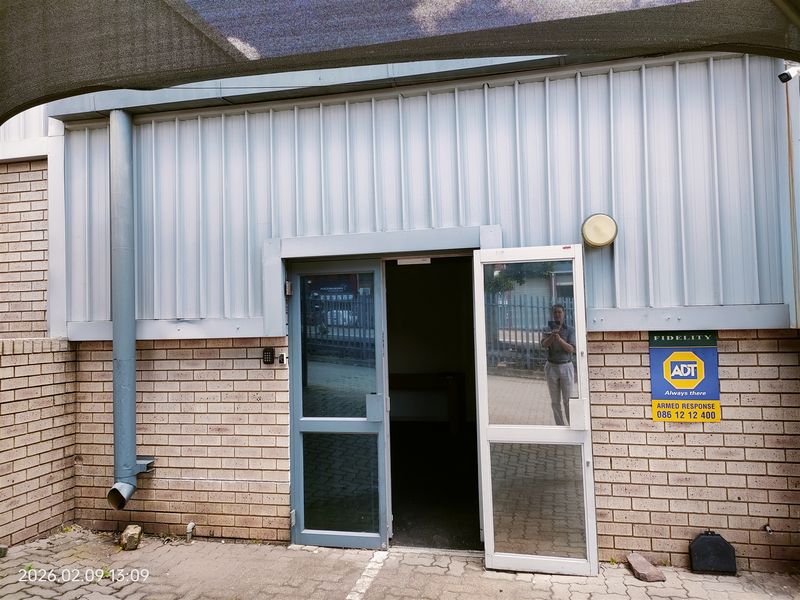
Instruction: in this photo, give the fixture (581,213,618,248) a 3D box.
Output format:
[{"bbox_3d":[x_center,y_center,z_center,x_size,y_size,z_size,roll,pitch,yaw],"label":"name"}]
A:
[{"bbox_3d":[1.307,-0.454,3.776,0.230,0.230,0.090,-2,-3,13],"label":"fixture"}]

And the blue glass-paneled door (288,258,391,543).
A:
[{"bbox_3d":[-0.456,0.760,4.284,0.742,2.100,0.050,-2,-3,13],"label":"blue glass-paneled door"}]

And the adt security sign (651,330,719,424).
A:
[{"bbox_3d":[1.848,0.499,3.742,0.405,0.592,0.012,-2,-3,13],"label":"adt security sign"}]

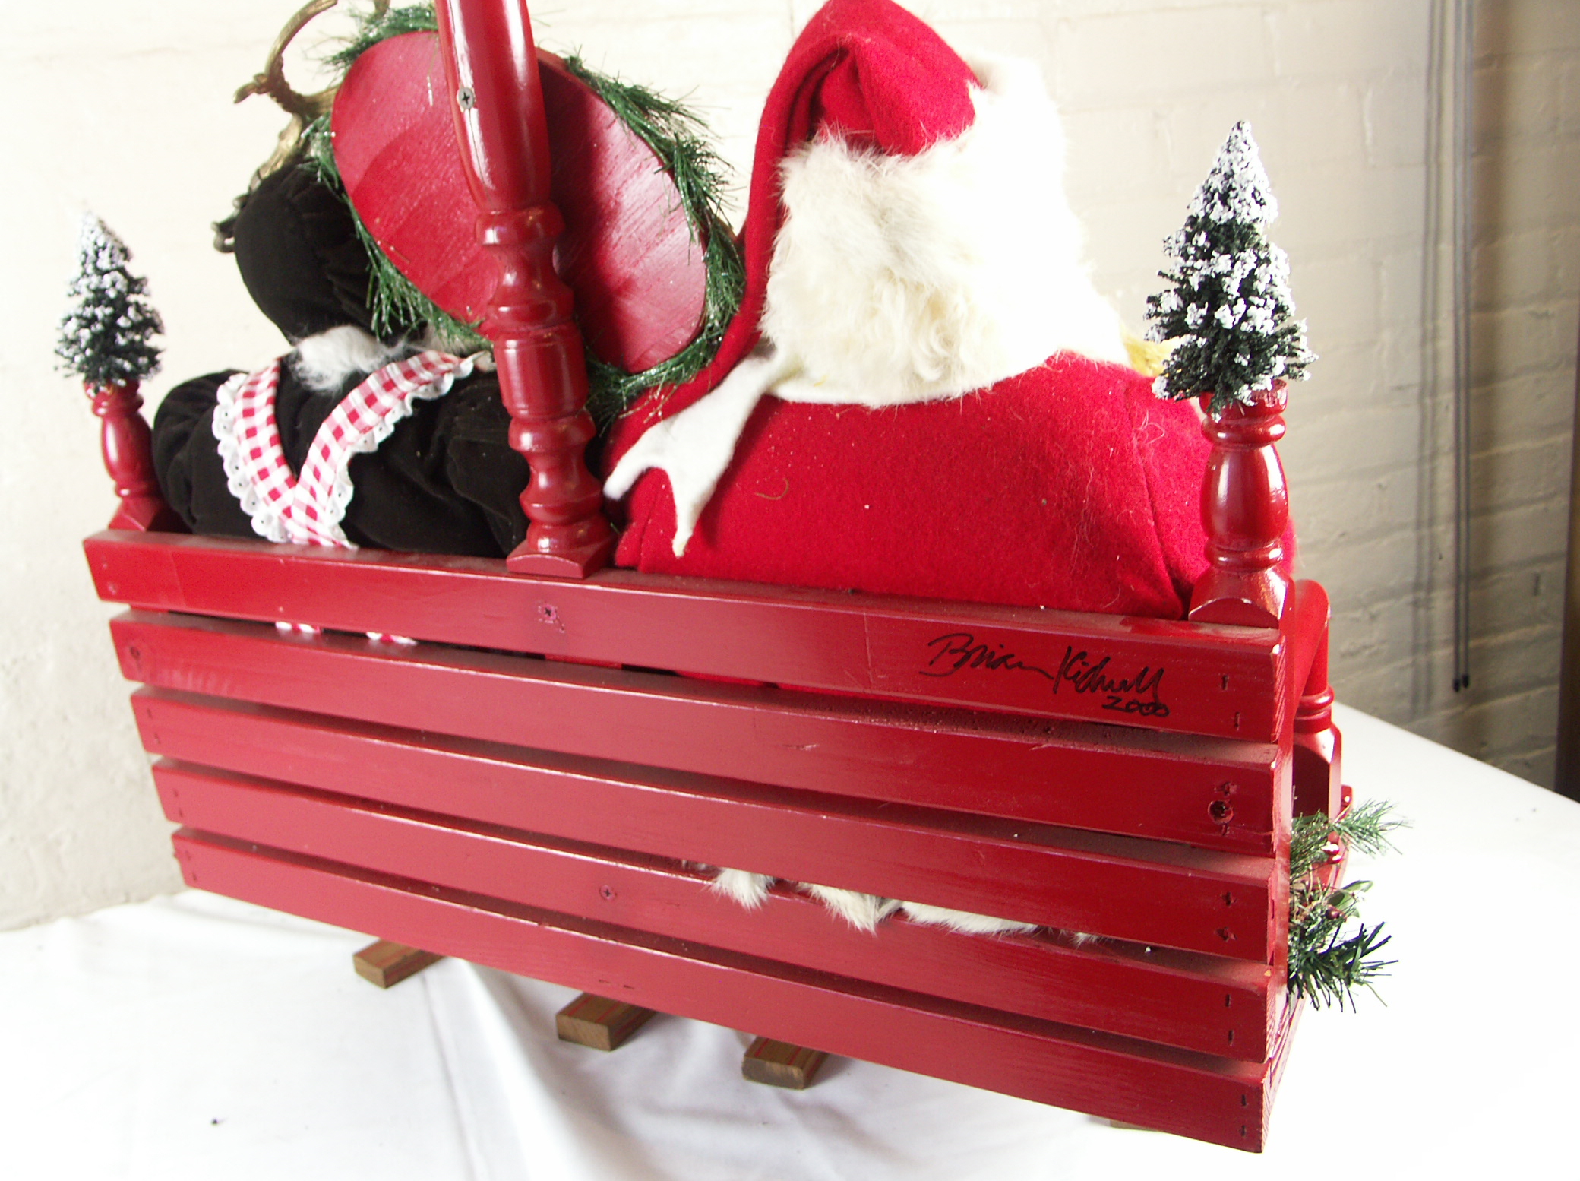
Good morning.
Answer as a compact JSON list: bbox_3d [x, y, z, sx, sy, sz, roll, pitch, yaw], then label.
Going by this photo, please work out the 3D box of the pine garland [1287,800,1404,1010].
[{"bbox_3d":[0.256,0.133,0.692,0.085,0.085,0.130,5,23,27],"label":"pine garland"}]

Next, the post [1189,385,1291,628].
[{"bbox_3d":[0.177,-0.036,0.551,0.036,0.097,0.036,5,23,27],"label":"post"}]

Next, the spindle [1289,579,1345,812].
[{"bbox_3d":[0.279,0.060,0.769,0.037,0.135,0.037,5,23,27],"label":"spindle"}]

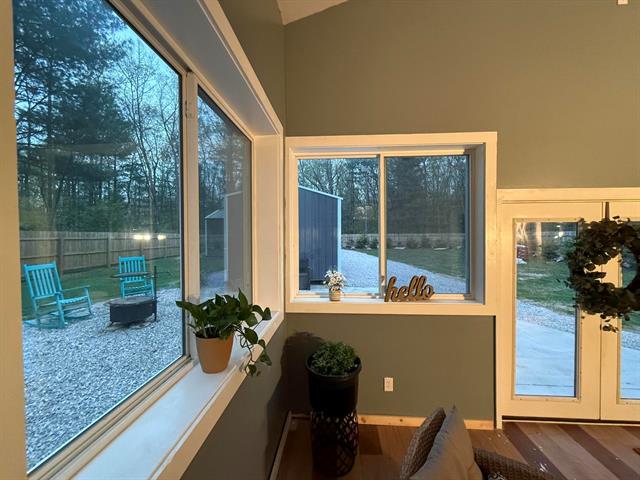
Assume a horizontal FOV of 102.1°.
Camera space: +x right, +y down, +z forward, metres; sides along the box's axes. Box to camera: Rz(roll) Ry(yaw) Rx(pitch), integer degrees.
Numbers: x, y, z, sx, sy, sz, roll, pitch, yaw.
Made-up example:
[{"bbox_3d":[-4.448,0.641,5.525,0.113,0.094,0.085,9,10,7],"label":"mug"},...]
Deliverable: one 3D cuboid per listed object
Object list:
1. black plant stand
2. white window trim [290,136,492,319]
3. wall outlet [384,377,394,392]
[{"bbox_3d":[0.109,1.335,2.023,0.410,0.740,0.410,0,1,4],"label":"black plant stand"},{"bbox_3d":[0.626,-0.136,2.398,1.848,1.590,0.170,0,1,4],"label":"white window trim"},{"bbox_3d":[0.630,1.322,2.356,0.077,0.121,0.012,0,1,4],"label":"wall outlet"}]

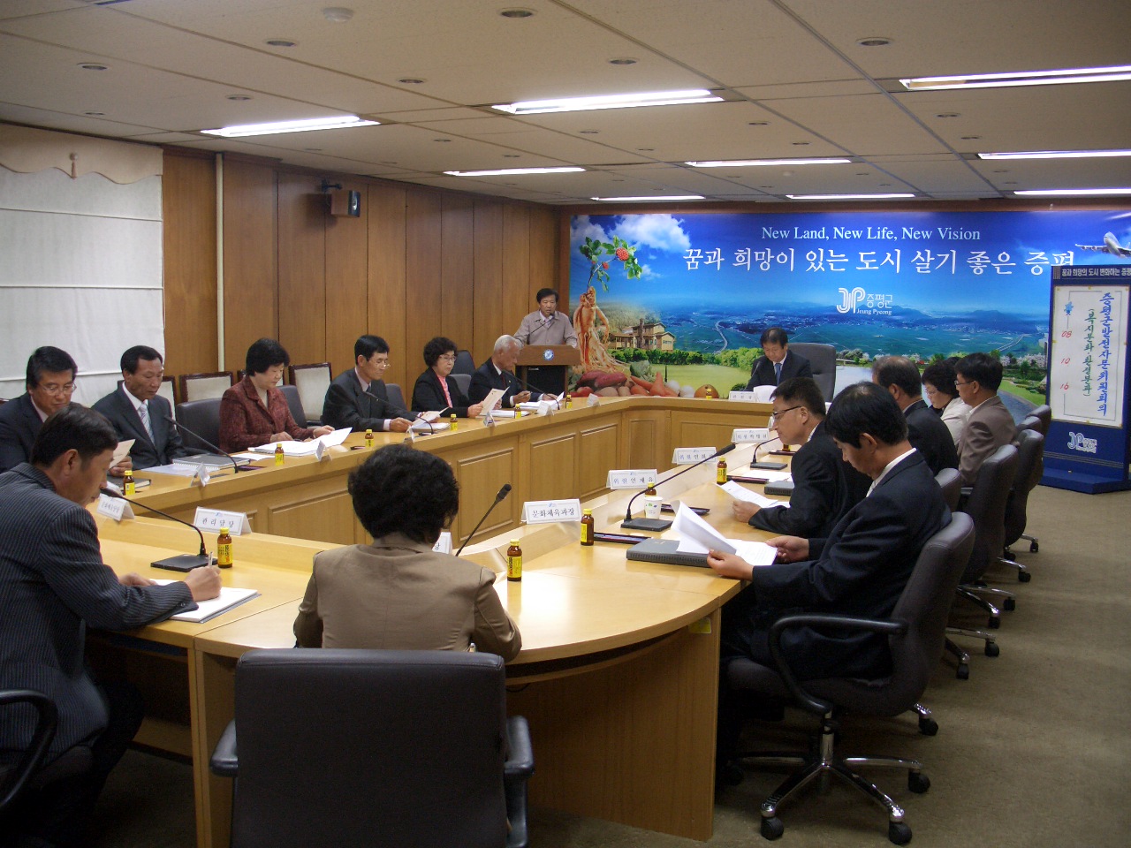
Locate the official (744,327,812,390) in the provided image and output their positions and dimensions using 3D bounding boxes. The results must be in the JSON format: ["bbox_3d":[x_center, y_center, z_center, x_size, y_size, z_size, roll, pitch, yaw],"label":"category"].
[{"bbox_3d":[1.675,-0.122,8.682,0.560,1.320,0.780,5,8,29],"label":"official"}]

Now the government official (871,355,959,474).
[{"bbox_3d":[1.433,0.356,4.853,0.780,1.330,0.550,5,9,30],"label":"government official"}]

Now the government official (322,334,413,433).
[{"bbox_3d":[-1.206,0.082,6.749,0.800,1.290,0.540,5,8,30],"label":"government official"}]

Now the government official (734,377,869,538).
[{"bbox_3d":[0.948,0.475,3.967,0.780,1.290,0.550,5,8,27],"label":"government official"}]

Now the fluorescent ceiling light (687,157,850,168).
[{"bbox_3d":[1.536,-2.036,8.267,1.270,0.080,0.280,5,8,27],"label":"fluorescent ceiling light"}]

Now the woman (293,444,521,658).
[{"bbox_3d":[-0.368,0.649,2.576,0.540,1.240,0.740,1,7,-1],"label":"woman"}]

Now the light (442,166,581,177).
[{"bbox_3d":[-0.424,-2.109,8.996,1.270,0.090,0.300,5,8,27],"label":"light"}]

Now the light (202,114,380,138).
[{"bbox_3d":[-1.690,-1.822,6.598,1.270,0.090,0.300,5,8,27],"label":"light"}]

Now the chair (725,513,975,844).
[{"bbox_3d":[0.852,0.723,3.317,0.700,0.950,0.640,4,8,24],"label":"chair"}]

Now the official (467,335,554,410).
[{"bbox_3d":[-0.419,-0.054,8.100,0.800,1.250,0.540,5,8,30],"label":"official"}]

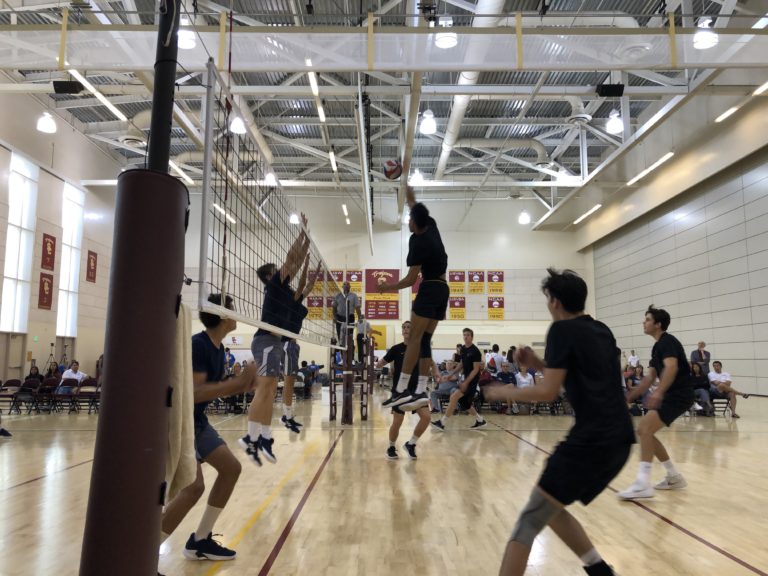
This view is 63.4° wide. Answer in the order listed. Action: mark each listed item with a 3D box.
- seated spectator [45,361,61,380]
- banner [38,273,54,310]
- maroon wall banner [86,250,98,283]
[{"bbox_3d":[-8.490,2.502,15.788,0.500,1.207,0.800,1,-7,-6],"label":"seated spectator"},{"bbox_3d":[-14.868,0.181,27.352,0.030,1.540,1.030,0,-7,0],"label":"banner"},{"bbox_3d":[-14.875,-1.056,31.697,0.030,1.540,1.030,0,-7,0],"label":"maroon wall banner"}]

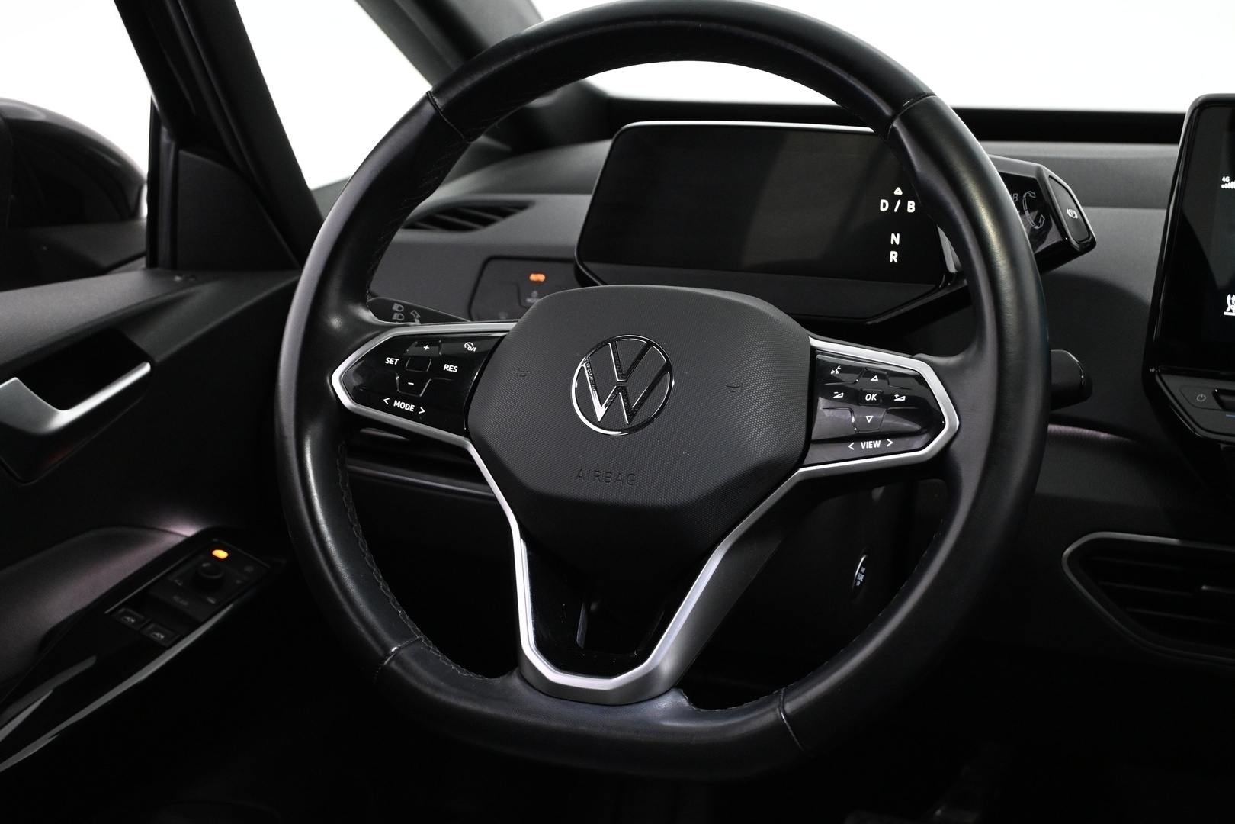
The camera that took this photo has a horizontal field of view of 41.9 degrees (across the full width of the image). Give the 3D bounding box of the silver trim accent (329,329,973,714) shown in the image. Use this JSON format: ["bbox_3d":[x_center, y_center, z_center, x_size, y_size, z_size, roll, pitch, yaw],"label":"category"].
[{"bbox_3d":[0.001,0.045,0.730,0.300,0.172,0.042,4,-9,20],"label":"silver trim accent"}]

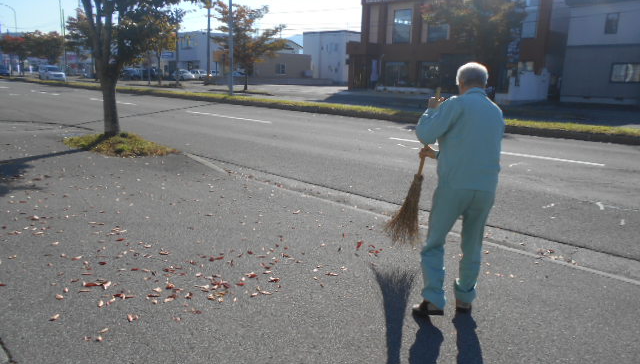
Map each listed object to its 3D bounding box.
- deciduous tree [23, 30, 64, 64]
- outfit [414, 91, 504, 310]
[{"bbox_3d":[-36.007,-16.647,62.409,4.800,6.200,4.800,12,18,41],"label":"deciduous tree"},{"bbox_3d":[0.901,0.133,3.135,0.490,1.460,0.420,-3,14,-11],"label":"outfit"}]

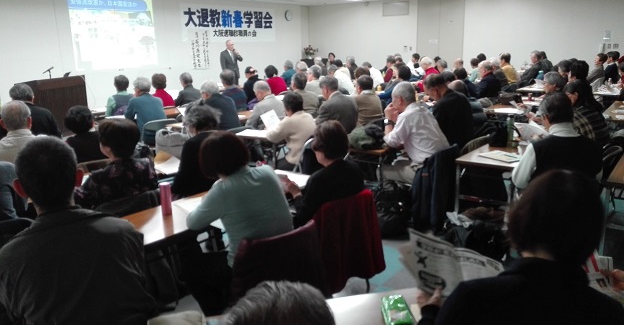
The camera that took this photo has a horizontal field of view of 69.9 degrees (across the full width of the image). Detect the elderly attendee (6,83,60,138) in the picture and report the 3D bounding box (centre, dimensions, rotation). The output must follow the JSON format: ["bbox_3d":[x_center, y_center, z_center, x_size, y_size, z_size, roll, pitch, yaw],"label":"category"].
[{"bbox_3d":[-3.156,-0.265,5.011,0.500,1.239,0.780,-11,18,-32],"label":"elderly attendee"}]

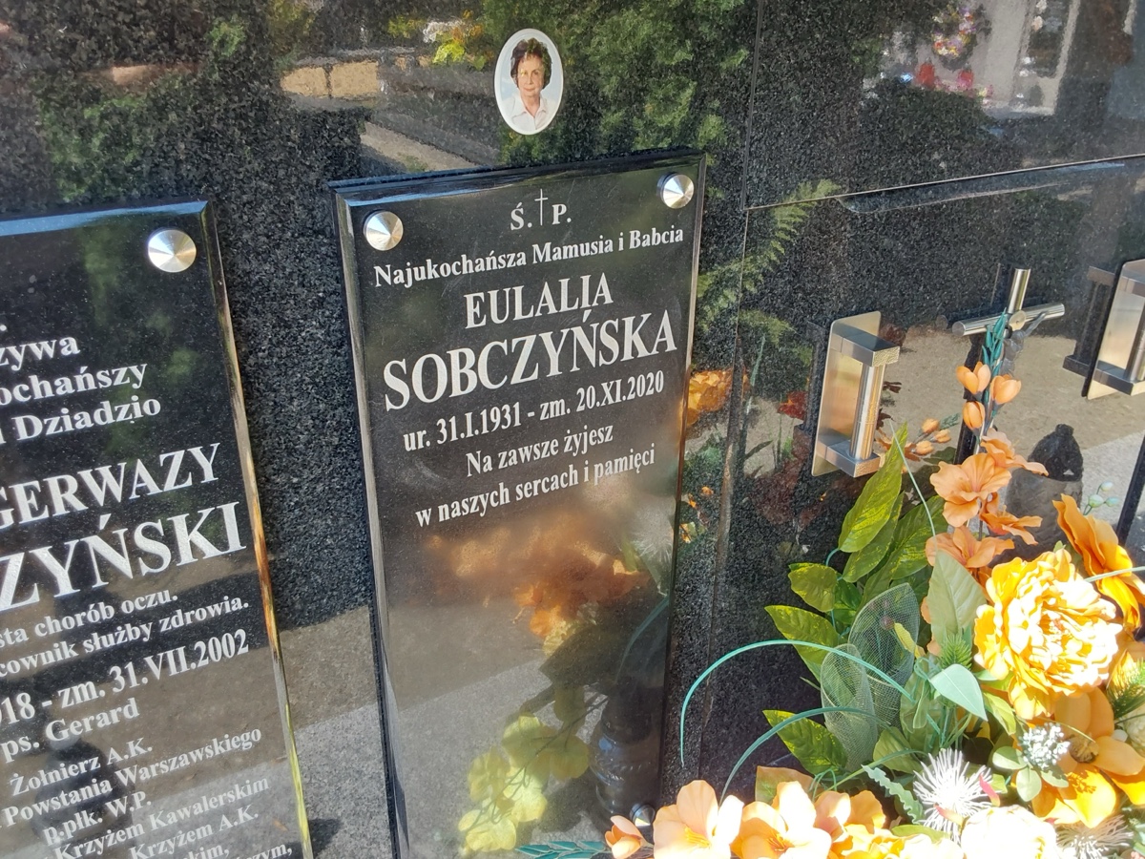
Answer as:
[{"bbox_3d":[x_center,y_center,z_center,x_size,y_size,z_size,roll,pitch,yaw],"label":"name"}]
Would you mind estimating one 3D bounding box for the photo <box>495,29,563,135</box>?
[{"bbox_3d":[-0.037,-0.296,0.792,0.066,0.085,0.008,-13,29,-27],"label":"photo"}]

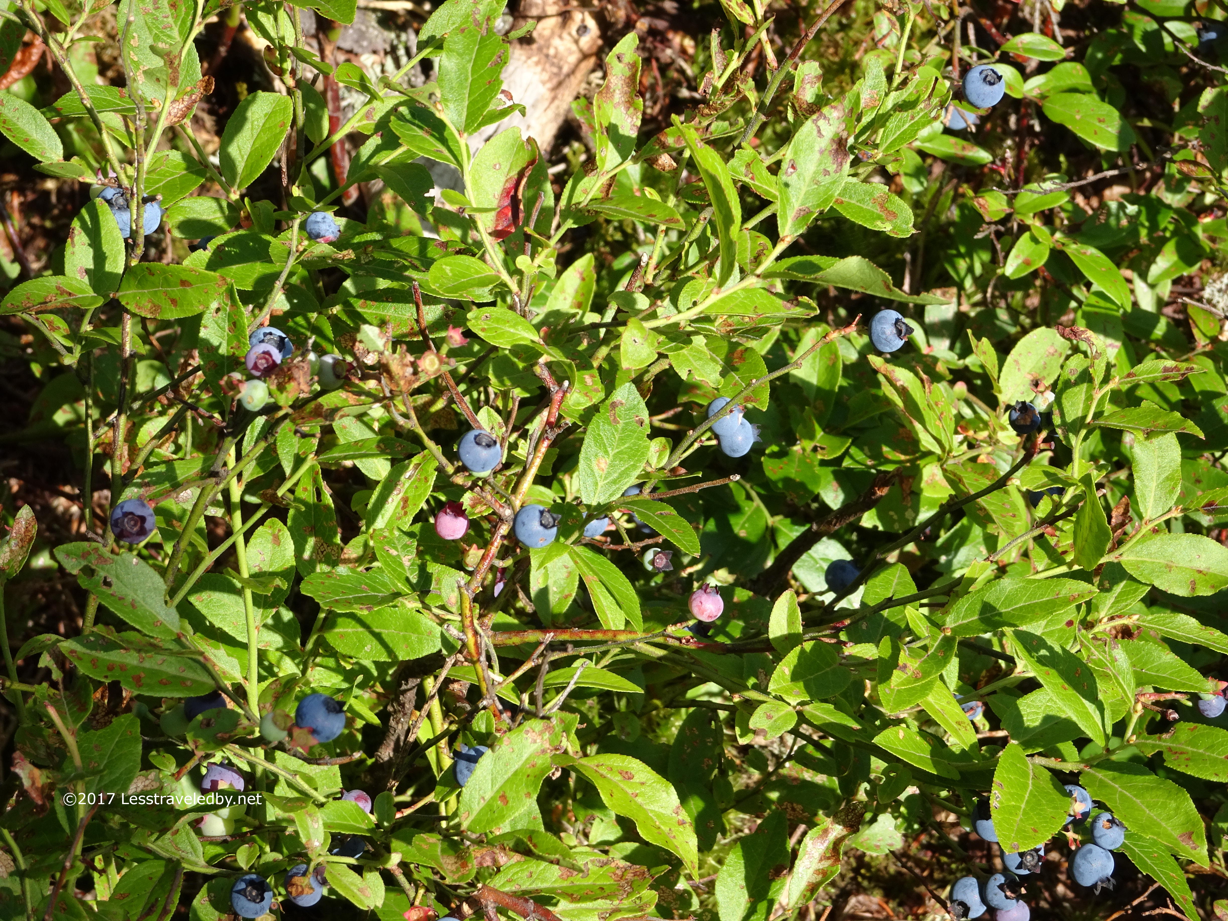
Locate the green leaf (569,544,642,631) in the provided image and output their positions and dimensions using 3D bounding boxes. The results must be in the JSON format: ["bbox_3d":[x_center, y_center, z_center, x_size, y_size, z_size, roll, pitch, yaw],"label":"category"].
[{"bbox_3d":[-0.002,0.027,1.180,0.009,0.004,0.025,-27,73,-43],"label":"green leaf"}]

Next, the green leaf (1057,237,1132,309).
[{"bbox_3d":[0.115,-0.044,1.300,0.009,0.004,0.025,-34,64,-28],"label":"green leaf"}]

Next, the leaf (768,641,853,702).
[{"bbox_3d":[0.041,0.044,1.137,0.021,0.004,0.012,-21,66,-30],"label":"leaf"}]

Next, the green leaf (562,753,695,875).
[{"bbox_3d":[0.004,0.069,1.080,0.036,0.007,0.014,43,58,15],"label":"green leaf"}]

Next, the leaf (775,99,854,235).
[{"bbox_3d":[0.042,-0.060,1.130,0.014,0.004,0.030,25,81,8],"label":"leaf"}]

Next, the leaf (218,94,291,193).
[{"bbox_3d":[-0.078,-0.070,1.195,0.014,0.004,0.026,30,78,4],"label":"leaf"}]

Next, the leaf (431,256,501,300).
[{"bbox_3d":[-0.030,-0.037,1.120,0.015,0.003,0.010,-6,59,-12],"label":"leaf"}]

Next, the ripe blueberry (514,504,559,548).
[{"bbox_3d":[-0.017,0.014,1.180,0.009,0.009,0.009,-16,-11,42],"label":"ripe blueberry"}]

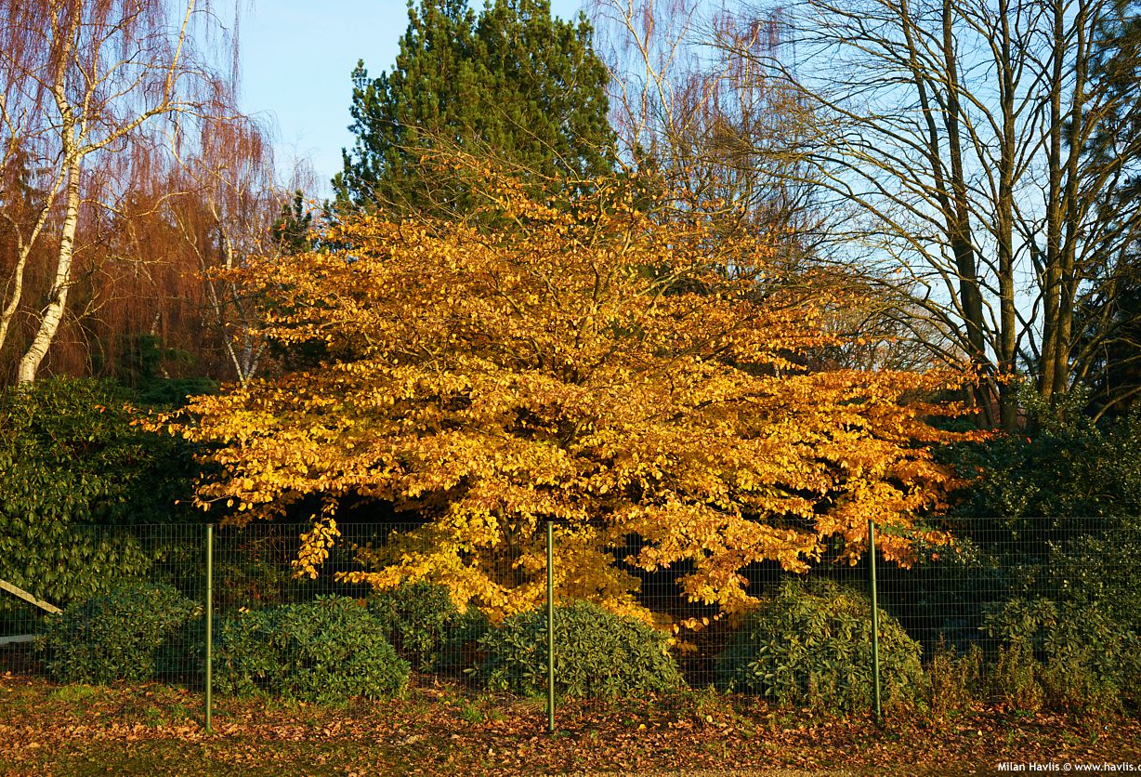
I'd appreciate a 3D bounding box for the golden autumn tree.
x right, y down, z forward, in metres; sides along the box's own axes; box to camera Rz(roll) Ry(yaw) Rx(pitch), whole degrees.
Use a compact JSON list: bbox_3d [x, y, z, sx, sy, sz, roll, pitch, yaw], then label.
[{"bbox_3d":[0.020,0.220,13.800,8.400,5.100,7.000,0,-5,0],"label":"golden autumn tree"}]

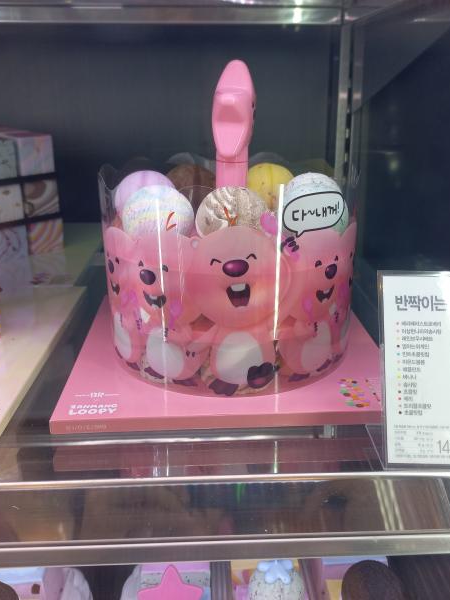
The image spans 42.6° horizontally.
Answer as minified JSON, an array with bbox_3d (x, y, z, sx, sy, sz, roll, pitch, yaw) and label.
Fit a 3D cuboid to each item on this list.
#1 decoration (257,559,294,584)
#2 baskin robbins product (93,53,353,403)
[{"bbox_3d":[0.034,0.181,0.390,0.024,0.023,0.007,0,-21,0],"label":"decoration"},{"bbox_3d":[0.004,-0.066,0.436,0.185,0.212,0.185,-1,20,-2],"label":"baskin robbins product"}]

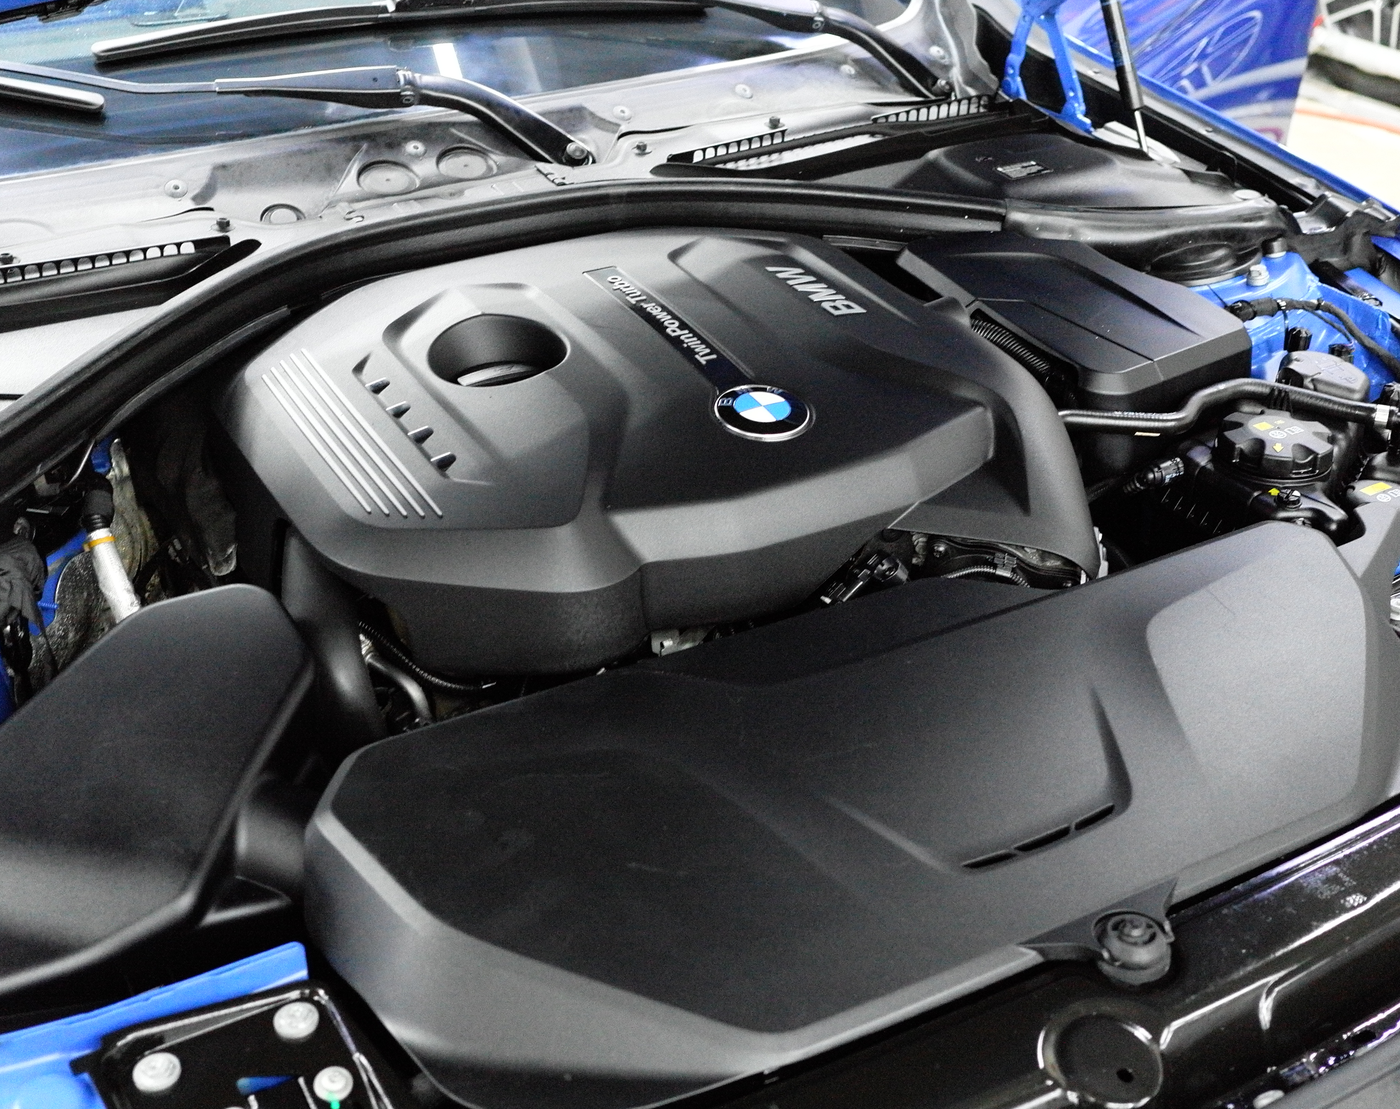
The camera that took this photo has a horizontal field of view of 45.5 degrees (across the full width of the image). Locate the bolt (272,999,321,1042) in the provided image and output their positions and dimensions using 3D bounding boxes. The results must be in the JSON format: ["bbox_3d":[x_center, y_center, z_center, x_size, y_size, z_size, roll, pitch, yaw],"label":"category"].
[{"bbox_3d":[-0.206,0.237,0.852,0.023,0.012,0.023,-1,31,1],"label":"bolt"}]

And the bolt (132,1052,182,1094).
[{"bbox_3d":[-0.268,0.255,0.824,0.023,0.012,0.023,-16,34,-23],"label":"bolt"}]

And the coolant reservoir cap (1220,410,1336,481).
[{"bbox_3d":[0.461,-0.084,1.331,0.083,0.032,0.083,-1,31,1],"label":"coolant reservoir cap"}]

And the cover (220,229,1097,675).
[{"bbox_3d":[-0.028,-0.077,1.295,0.590,0.165,0.490,-16,34,-23],"label":"cover"}]

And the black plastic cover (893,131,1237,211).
[{"bbox_3d":[0.315,-0.344,1.572,0.280,0.065,0.230,-16,34,-23],"label":"black plastic cover"}]

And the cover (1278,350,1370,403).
[{"bbox_3d":[0.554,-0.158,1.481,0.085,0.035,0.055,20,37,32],"label":"cover"}]

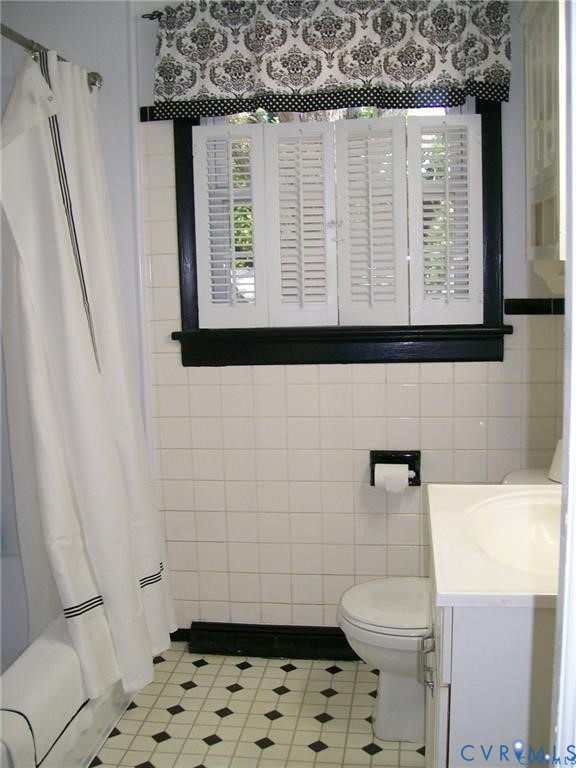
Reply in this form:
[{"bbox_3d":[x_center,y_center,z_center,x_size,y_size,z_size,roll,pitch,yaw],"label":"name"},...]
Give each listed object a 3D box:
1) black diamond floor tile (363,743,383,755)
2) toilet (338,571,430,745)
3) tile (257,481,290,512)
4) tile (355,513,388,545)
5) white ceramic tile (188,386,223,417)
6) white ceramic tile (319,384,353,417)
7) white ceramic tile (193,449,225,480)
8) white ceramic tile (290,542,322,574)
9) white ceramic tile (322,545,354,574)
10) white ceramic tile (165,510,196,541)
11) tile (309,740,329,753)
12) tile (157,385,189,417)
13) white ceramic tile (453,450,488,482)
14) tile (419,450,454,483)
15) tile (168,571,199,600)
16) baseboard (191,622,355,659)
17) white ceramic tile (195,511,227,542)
[{"bbox_3d":[0.235,1.016,2.217,0.042,0.008,0.042,-7,9,-36],"label":"black diamond floor tile"},{"bbox_3d":[0.481,0.620,2.195,0.700,0.710,0.460,0,8,8],"label":"toilet"},{"bbox_3d":[-0.050,0.381,2.720,0.108,0.108,0.010,-1,8,8],"label":"tile"},{"bbox_3d":[0.279,0.487,2.690,0.108,0.108,0.010,-1,8,8],"label":"tile"},{"bbox_3d":[-0.279,0.057,2.711,0.108,0.108,0.009,0,7,7],"label":"white ceramic tile"},{"bbox_3d":[0.159,0.056,2.636,0.108,0.108,0.010,0,9,8],"label":"white ceramic tile"},{"bbox_3d":[-0.270,0.277,2.752,0.109,0.108,0.009,0,7,8],"label":"white ceramic tile"},{"bbox_3d":[0.065,0.597,2.736,0.108,0.108,0.010,-1,8,8],"label":"white ceramic tile"},{"bbox_3d":[0.174,0.597,2.719,0.108,0.108,0.010,0,9,8],"label":"white ceramic tile"},{"bbox_3d":[-0.373,0.493,2.779,0.105,0.108,0.009,0,7,7],"label":"white ceramic tile"},{"bbox_3d":[0.084,0.980,2.150,0.040,0.008,0.040,-7,10,-36],"label":"tile"},{"bbox_3d":[-0.386,0.059,2.728,0.108,0.108,0.009,-1,7,8],"label":"tile"},{"bbox_3d":[0.595,0.267,2.597,0.108,0.108,0.009,0,8,8],"label":"white ceramic tile"},{"bbox_3d":[0.492,0.268,2.632,0.108,0.108,0.009,-1,7,8],"label":"tile"},{"bbox_3d":[-0.367,0.715,2.824,0.109,0.108,0.009,0,7,8],"label":"tile"},{"bbox_3d":[0.017,0.871,2.721,0.710,0.088,0.100,-1,7,8],"label":"baseboard"},{"bbox_3d":[-0.266,0.492,2.766,0.108,0.108,0.009,-1,7,8],"label":"white ceramic tile"}]

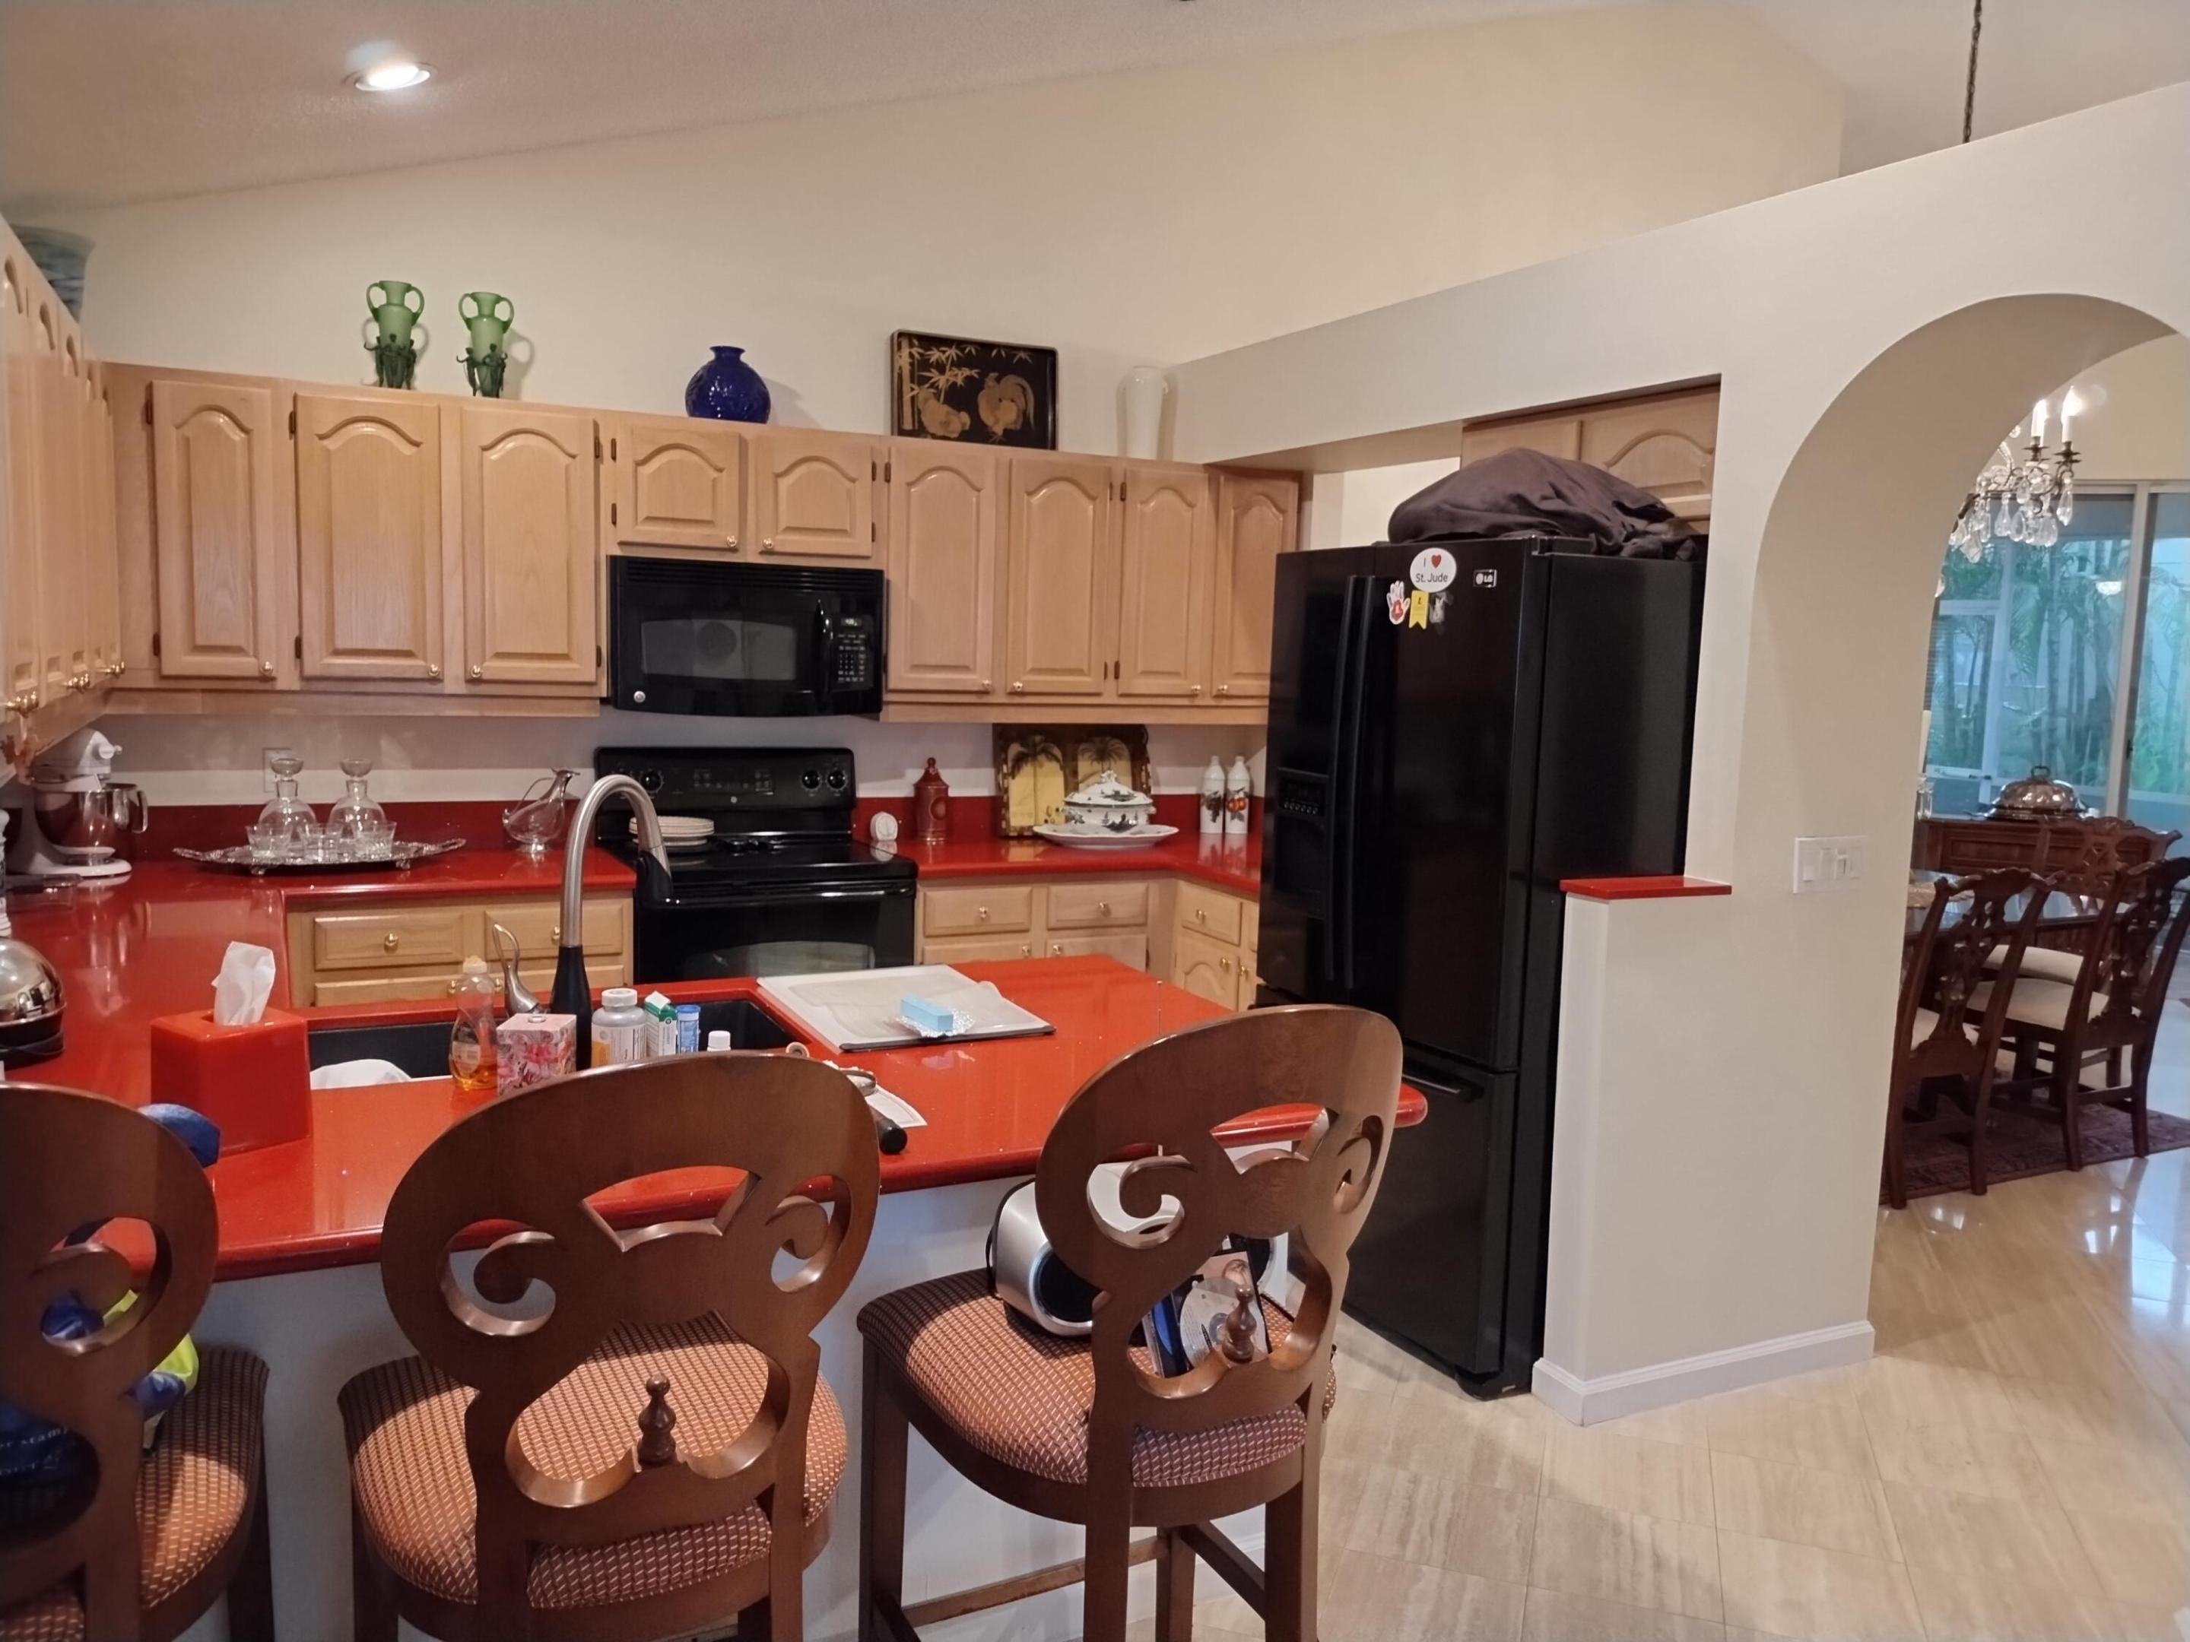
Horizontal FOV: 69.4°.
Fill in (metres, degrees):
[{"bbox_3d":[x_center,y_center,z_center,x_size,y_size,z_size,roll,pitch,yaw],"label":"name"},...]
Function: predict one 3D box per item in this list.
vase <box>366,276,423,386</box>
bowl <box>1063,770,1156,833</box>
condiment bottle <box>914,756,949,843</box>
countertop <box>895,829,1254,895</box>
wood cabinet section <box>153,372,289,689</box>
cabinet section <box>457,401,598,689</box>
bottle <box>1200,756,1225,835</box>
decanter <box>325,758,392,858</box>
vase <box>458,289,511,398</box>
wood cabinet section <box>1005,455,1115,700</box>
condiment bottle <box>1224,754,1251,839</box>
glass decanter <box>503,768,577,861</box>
[{"bbox_3d":[-1.789,-1.228,4.043,0.150,0.298,0.125,-2,7,-27],"label":"vase"},{"bbox_3d":[0.044,-0.056,5.056,0.301,0.211,0.235,1,6,-4],"label":"bowl"},{"bbox_3d":[-0.507,-0.063,4.912,0.112,0.267,0.112,1,6,-6],"label":"condiment bottle"},{"bbox_3d":[0.154,0.136,4.729,1.465,0.040,1.280,-1,6,-26],"label":"countertop"},{"bbox_3d":[-2.163,-0.703,3.914,0.269,0.701,0.300,-2,7,-27],"label":"wood cabinet section"},{"bbox_3d":[-1.532,-0.720,4.239,0.336,0.701,0.300,-2,7,-27],"label":"cabinet section"},{"bbox_3d":[0.403,-0.085,5.453,0.082,0.268,0.082,2,6,0],"label":"bottle"},{"bbox_3d":[-1.956,-0.042,4.187,0.150,0.260,0.150,-1,6,-26],"label":"decanter"},{"bbox_3d":[-1.592,-1.234,4.144,0.145,0.299,0.125,-2,7,-27],"label":"vase"},{"bbox_3d":[-0.176,-0.748,4.940,0.345,0.708,0.300,-2,7,-27],"label":"wood cabinet section"},{"bbox_3d":[0.490,-0.086,5.414,0.084,0.267,0.084,2,6,5],"label":"condiment bottle"},{"bbox_3d":[-1.525,-0.028,4.361,0.208,0.242,0.125,-1,7,-20],"label":"glass decanter"}]

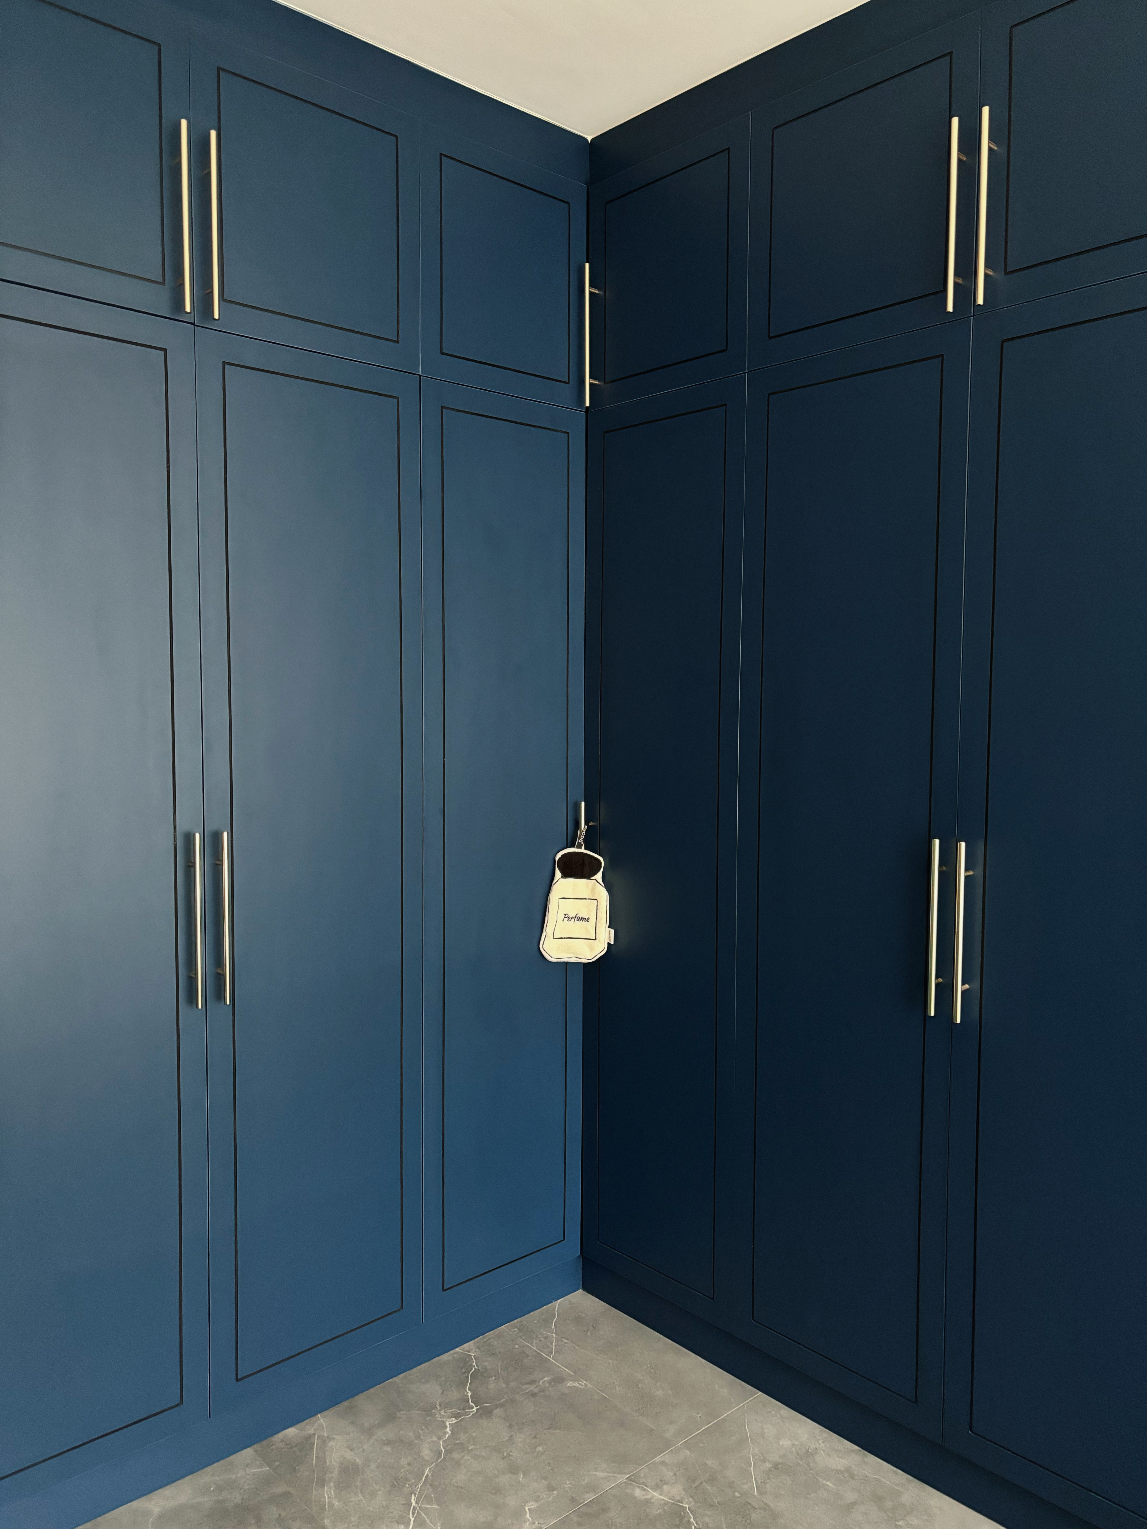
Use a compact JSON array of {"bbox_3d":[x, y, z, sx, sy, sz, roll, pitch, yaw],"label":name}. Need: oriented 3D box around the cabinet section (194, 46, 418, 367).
[{"bbox_3d":[-0.482,-1.007,2.113,0.465,0.490,0.024,-3,5,-42],"label":"cabinet section"}]

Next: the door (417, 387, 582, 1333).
[{"bbox_3d":[-0.152,0.191,2.501,0.445,1.945,0.024,-3,5,-42],"label":"door"}]

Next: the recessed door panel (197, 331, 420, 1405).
[{"bbox_3d":[-0.489,0.210,2.193,0.465,1.945,0.024,-3,5,-42],"label":"recessed door panel"}]

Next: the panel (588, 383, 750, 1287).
[{"bbox_3d":[0.191,0.194,2.485,0.024,1.945,0.449,-3,5,-42],"label":"panel"}]

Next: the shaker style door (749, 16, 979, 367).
[{"bbox_3d":[0.510,-0.999,2.064,0.024,0.490,0.473,-3,5,-42],"label":"shaker style door"}]

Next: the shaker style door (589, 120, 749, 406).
[{"bbox_3d":[0.198,-1.023,2.404,0.024,0.490,0.449,-3,5,-42],"label":"shaker style door"}]

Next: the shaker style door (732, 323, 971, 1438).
[{"bbox_3d":[0.503,0.218,2.144,0.024,1.945,0.473,-3,5,-42],"label":"shaker style door"}]

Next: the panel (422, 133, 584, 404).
[{"bbox_3d":[-0.145,-1.026,2.421,0.445,0.490,0.024,-3,5,-42],"label":"panel"}]

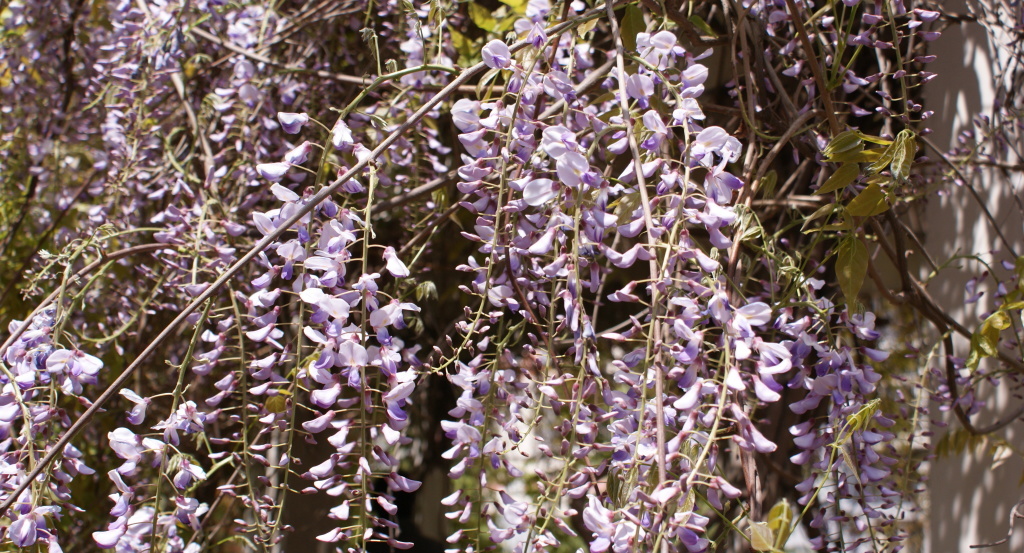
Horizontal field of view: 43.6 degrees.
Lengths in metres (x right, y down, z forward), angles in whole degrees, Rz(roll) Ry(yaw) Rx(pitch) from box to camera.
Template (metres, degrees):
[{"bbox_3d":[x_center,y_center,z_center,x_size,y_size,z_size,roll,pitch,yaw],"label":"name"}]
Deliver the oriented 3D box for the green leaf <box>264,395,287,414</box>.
[{"bbox_3d":[-0.217,0.117,1.170,0.020,0.017,0.010,0,6,0],"label":"green leaf"}]

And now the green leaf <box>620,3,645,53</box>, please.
[{"bbox_3d":[0.118,-0.242,1.250,0.024,0.049,0.014,0,0,-11],"label":"green leaf"}]

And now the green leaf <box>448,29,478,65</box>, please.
[{"bbox_3d":[-0.051,-0.243,1.350,0.025,0.044,0.018,-27,0,0],"label":"green leaf"}]

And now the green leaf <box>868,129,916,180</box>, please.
[{"bbox_3d":[0.357,-0.115,1.200,0.037,0.049,0.025,14,0,0],"label":"green leaf"}]

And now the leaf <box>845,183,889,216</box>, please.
[{"bbox_3d":[0.334,-0.072,1.200,0.043,0.026,0.016,-17,0,-3],"label":"leaf"}]

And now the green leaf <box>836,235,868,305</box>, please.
[{"bbox_3d":[0.320,-0.002,1.200,0.030,0.069,0.016,0,0,0],"label":"green leaf"}]

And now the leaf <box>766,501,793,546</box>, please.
[{"bbox_3d":[0.234,0.216,1.120,0.022,0.041,0.014,3,0,-11],"label":"leaf"}]

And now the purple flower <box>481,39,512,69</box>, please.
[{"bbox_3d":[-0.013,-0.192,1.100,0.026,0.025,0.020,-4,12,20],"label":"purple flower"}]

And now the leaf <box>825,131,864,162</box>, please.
[{"bbox_3d":[0.310,-0.124,1.200,0.039,0.019,0.018,-19,0,-4],"label":"leaf"}]

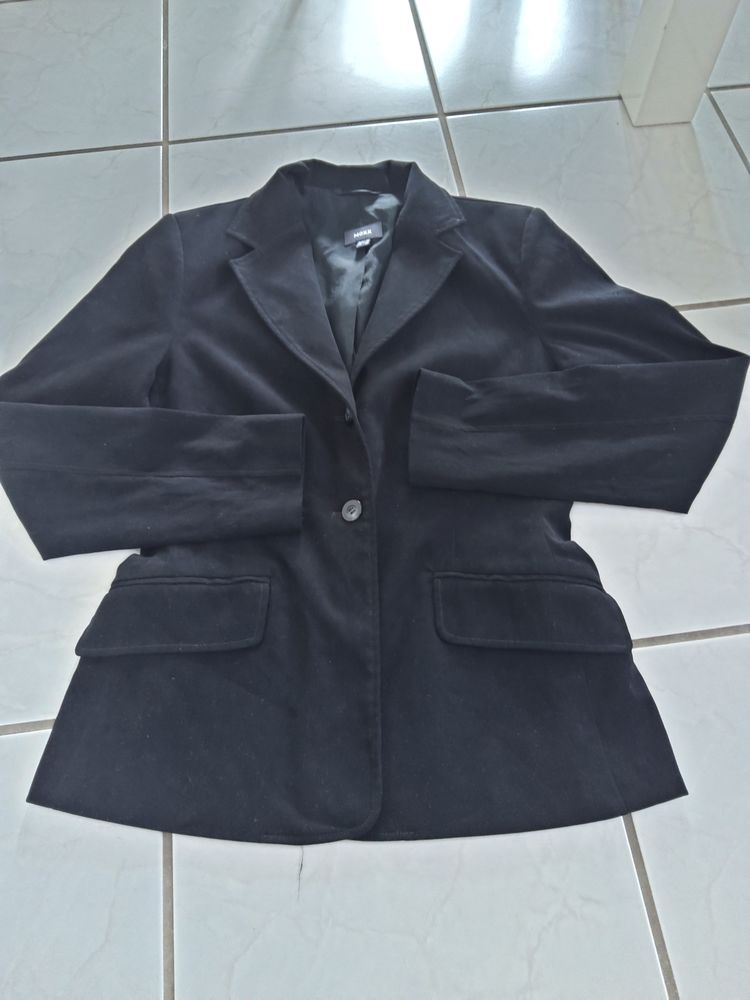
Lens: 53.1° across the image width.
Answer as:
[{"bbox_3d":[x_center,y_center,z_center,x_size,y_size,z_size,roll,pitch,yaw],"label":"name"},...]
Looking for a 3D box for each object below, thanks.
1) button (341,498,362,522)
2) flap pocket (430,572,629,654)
[{"bbox_3d":[-0.020,0.009,0.633,0.019,0.004,0.019,0,63,1],"label":"button"},{"bbox_3d":[0.125,0.090,0.600,0.158,0.018,0.061,3,64,-4],"label":"flap pocket"}]

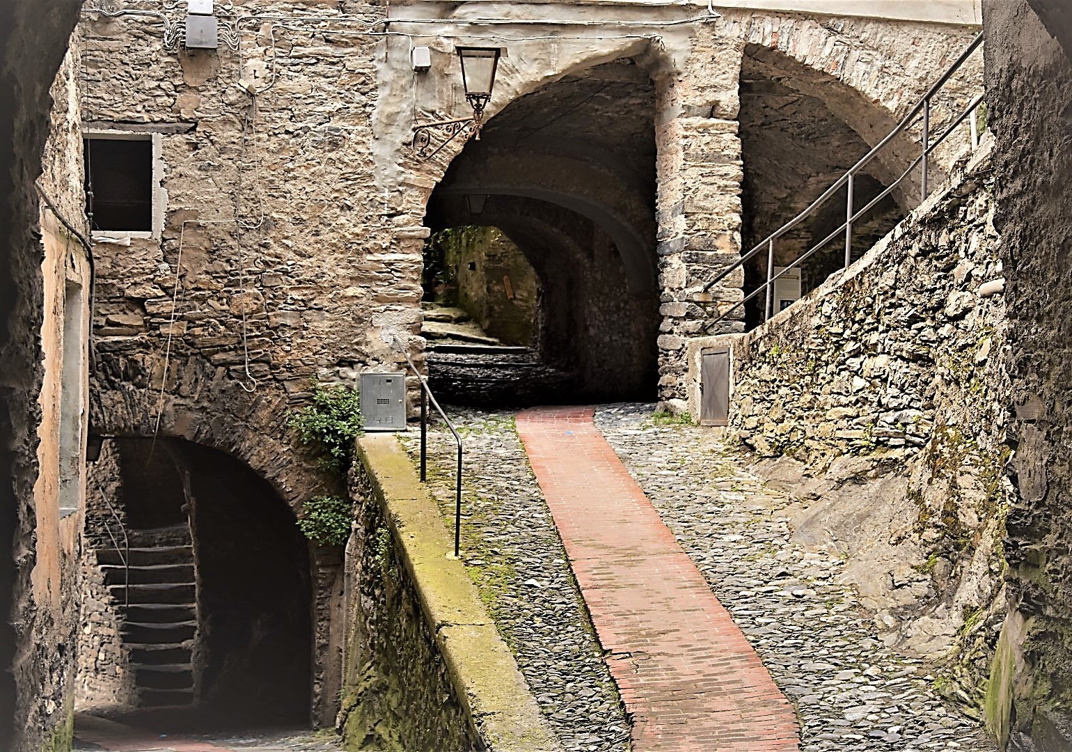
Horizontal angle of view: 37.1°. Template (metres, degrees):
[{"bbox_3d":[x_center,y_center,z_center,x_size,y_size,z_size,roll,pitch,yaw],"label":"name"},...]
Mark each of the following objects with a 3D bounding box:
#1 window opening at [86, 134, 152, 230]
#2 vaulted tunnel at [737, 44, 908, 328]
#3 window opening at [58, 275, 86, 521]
[{"bbox_3d":[-4.349,-1.992,16.600,0.730,1.000,0.300,0,-1,-6],"label":"window opening"},{"bbox_3d":[3.061,-1.969,18.792,2.050,3.200,3.000,0,-1,-6],"label":"vaulted tunnel"},{"bbox_3d":[-4.487,0.215,14.986,0.270,2.180,1.000,0,-1,-7],"label":"window opening"}]

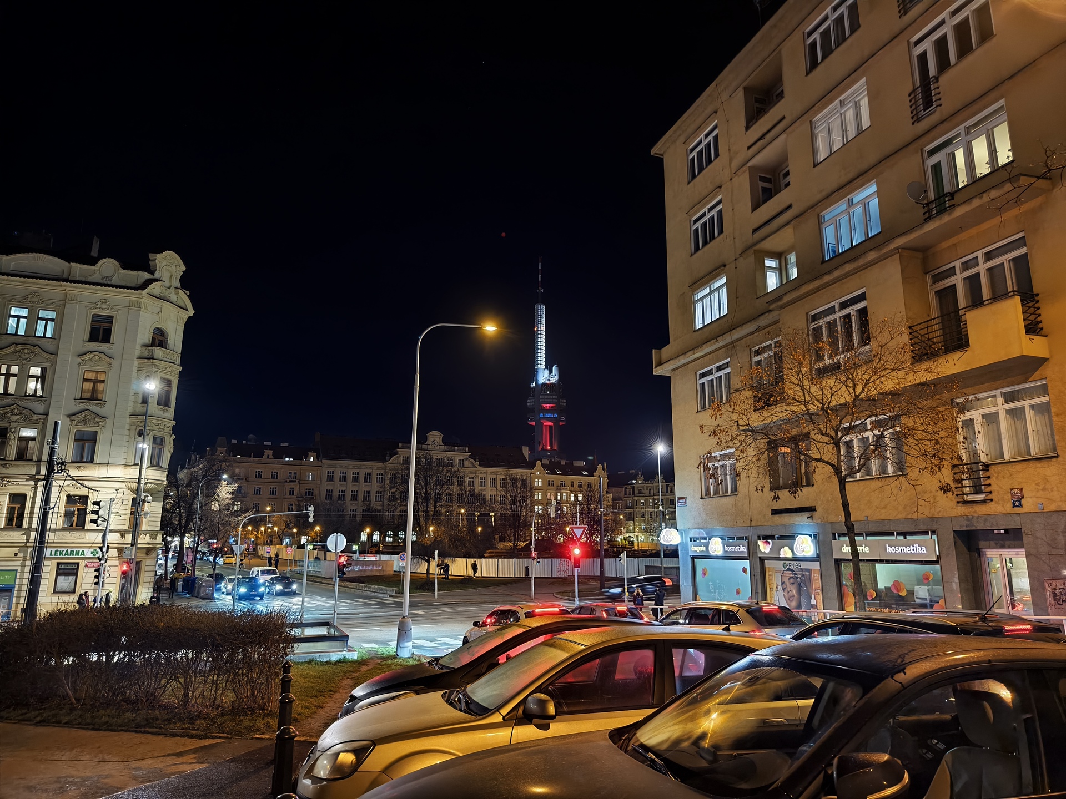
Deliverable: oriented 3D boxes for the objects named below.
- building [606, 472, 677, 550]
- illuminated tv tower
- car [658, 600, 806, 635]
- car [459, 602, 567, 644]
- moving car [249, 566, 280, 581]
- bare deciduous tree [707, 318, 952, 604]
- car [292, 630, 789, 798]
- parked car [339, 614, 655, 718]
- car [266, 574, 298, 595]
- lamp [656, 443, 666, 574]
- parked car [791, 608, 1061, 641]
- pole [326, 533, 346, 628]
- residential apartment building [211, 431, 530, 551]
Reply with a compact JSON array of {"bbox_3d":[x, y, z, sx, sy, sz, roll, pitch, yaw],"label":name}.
[{"bbox_3d":[32.585,33.760,211.669,24.000,23.500,14.000,-4,-13,19],"label":"building"},{"bbox_3d":[10.151,0.158,505.036,28.000,216.000,28.000,0,-12,1],"label":"illuminated tv tower"},{"bbox_3d":[4.113,5.310,15.901,1.820,1.480,4.650,5,-16,-20],"label":"car"},{"bbox_3d":[-0.420,6.005,18.103,1.770,1.440,4.270,6,-17,-24],"label":"car"},{"bbox_3d":[-23.274,15.570,61.587,1.800,1.850,4.500,6,-13,-25],"label":"moving car"},{"bbox_3d":[6.899,1.943,16.162,5.600,7.895,5.000,-5,-13,23],"label":"bare deciduous tree"},{"bbox_3d":[0.378,2.548,5.545,4.220,1.460,1.760,3,-16,-12],"label":"car"},{"bbox_3d":[-0.029,3.218,7.938,4.250,1.460,1.770,3,-16,-15],"label":"parked car"},{"bbox_3d":[-19.084,13.913,53.675,1.800,1.470,4.350,7,-14,-27],"label":"car"},{"bbox_3d":[9.252,8.469,50.352,0.400,10.575,0.900,5,-13,-20],"label":"lamp"},{"bbox_3d":[4.656,3.541,9.347,1.810,1.460,4.600,4,-16,-16],"label":"parked car"},{"bbox_3d":[-6.977,6.663,24.746,0.700,3.918,0.140,4,-12,-16],"label":"pole"},{"bbox_3d":[-36.048,21.658,166.821,71.453,27.235,17.000,4,-13,-18],"label":"residential apartment building"}]

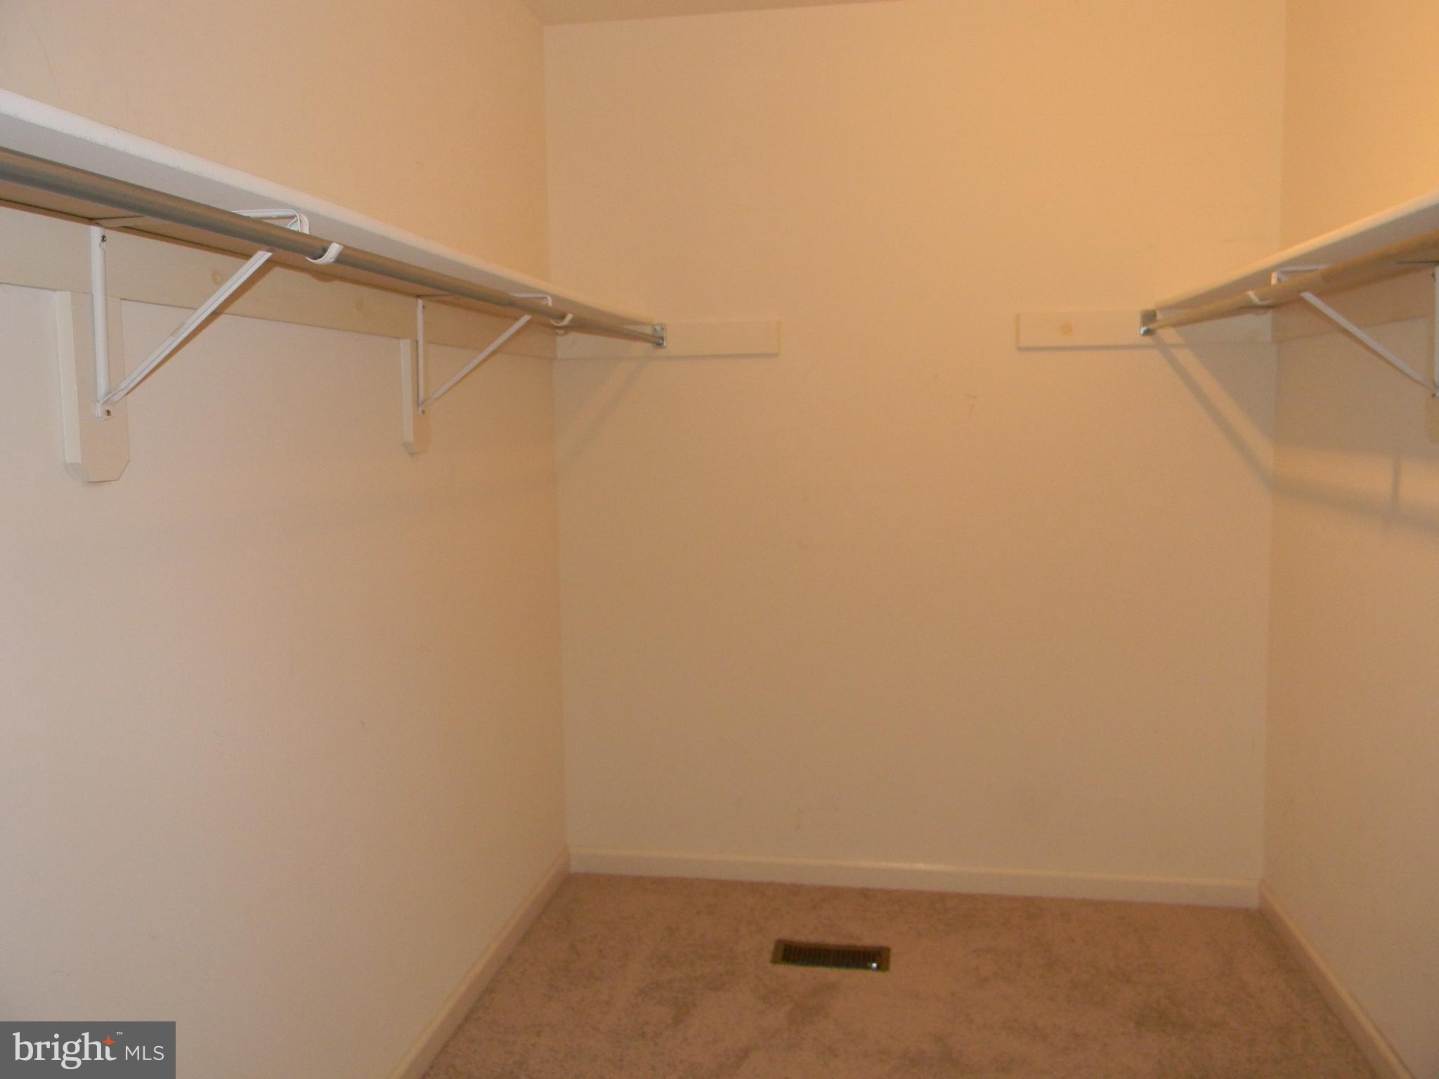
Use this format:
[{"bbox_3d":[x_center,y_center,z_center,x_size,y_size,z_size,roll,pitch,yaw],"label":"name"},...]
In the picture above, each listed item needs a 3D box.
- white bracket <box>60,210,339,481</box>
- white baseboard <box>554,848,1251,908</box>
[{"bbox_3d":[-0.603,-0.227,1.383,0.331,0.316,0.088,0,6,9],"label":"white bracket"},{"bbox_3d":[0.507,0.958,3.296,1.923,0.079,0.015,0,6,9],"label":"white baseboard"}]

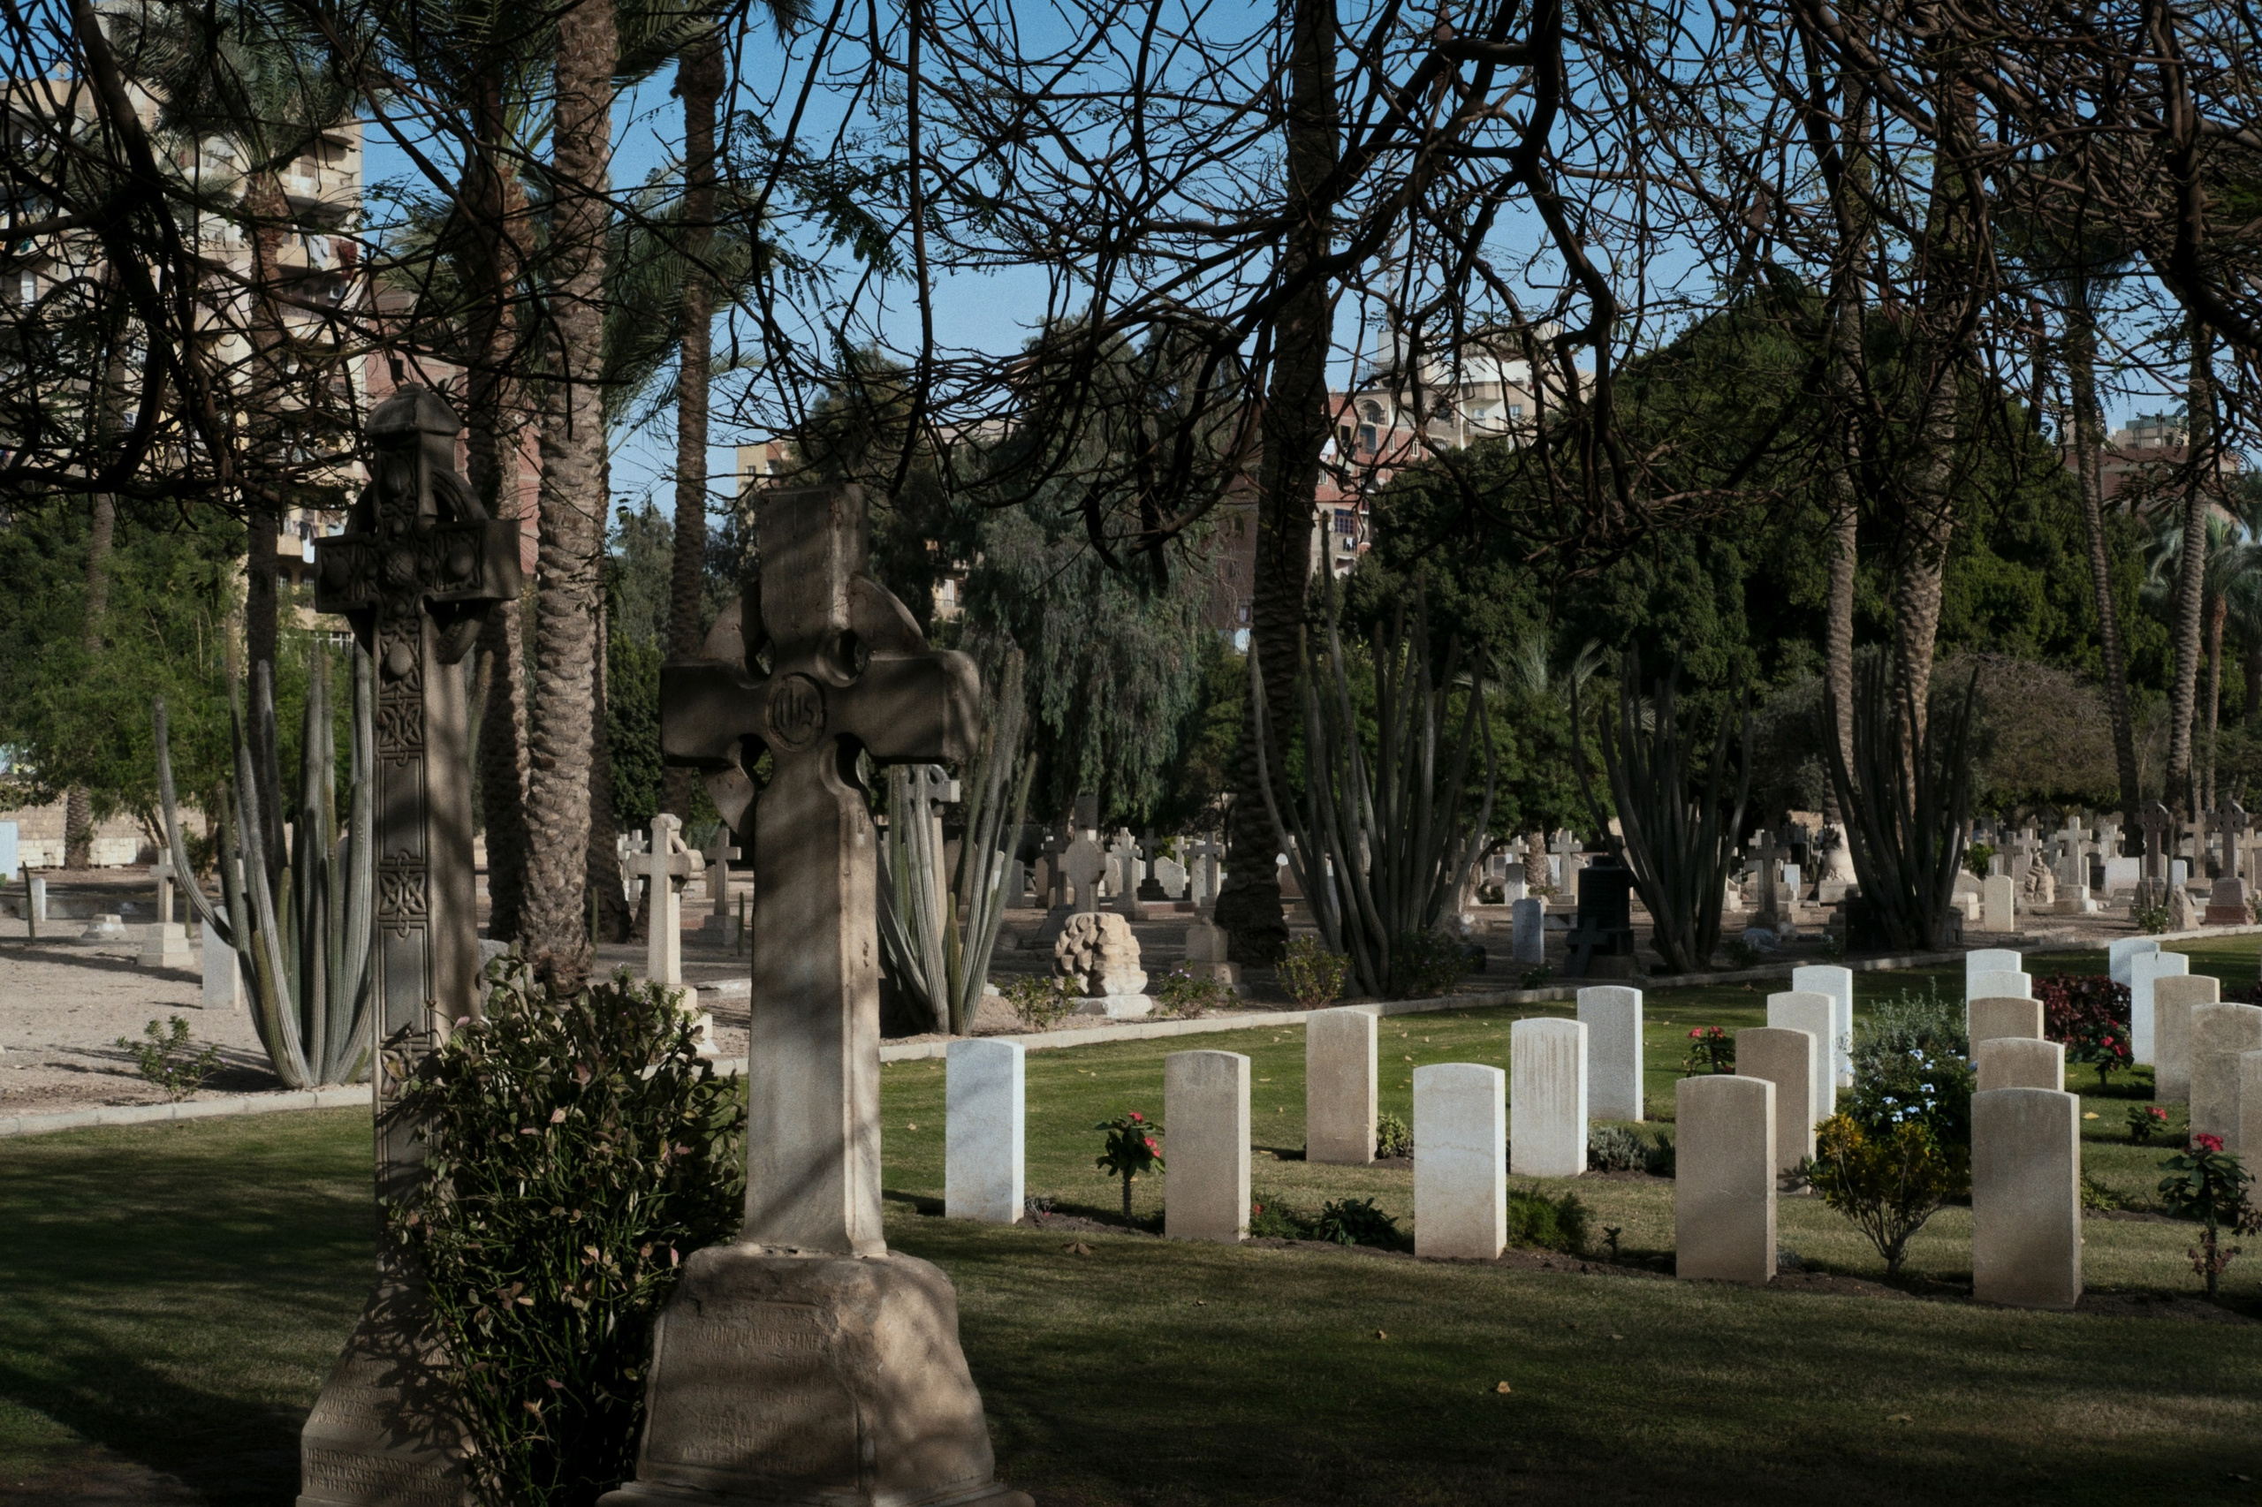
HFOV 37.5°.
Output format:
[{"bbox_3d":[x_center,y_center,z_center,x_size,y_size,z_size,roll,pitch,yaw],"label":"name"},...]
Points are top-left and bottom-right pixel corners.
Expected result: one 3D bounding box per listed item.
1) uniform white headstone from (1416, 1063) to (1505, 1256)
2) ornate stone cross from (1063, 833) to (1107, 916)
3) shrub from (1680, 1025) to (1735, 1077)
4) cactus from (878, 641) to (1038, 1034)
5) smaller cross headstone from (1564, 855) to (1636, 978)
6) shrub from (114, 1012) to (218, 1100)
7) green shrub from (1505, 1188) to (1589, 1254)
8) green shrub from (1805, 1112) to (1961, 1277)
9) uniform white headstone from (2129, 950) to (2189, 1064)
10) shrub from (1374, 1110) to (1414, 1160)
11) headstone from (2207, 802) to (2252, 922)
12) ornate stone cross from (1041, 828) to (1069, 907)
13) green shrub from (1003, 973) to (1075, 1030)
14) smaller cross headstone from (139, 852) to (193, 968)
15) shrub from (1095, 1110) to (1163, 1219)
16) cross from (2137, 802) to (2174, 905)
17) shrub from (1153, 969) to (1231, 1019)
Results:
[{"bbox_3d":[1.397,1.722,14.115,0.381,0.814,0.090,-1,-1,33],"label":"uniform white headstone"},{"bbox_3d":[-0.429,1.089,30.500,0.460,0.769,0.160,-1,-1,33],"label":"ornate stone cross"},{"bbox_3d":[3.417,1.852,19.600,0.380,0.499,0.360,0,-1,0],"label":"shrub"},{"bbox_3d":[-1.579,0.715,27.429,1.650,3.100,1.550,0,-1,0],"label":"cactus"},{"bbox_3d":[5.110,1.762,36.212,0.640,1.320,0.420,-1,-1,37],"label":"smaller cross headstone"},{"bbox_3d":[-6.011,1.899,20.800,0.630,0.530,0.550,0,-1,0],"label":"shrub"},{"bbox_3d":[1.756,1.995,14.203,0.410,0.270,0.380,0,-1,0],"label":"green shrub"},{"bbox_3d":[2.935,1.710,12.950,0.610,0.635,0.560,0,-1,13],"label":"green shrub"},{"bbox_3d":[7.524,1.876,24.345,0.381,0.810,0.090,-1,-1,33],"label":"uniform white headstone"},{"bbox_3d":[1.425,2.055,17.900,0.240,0.271,0.240,0,-1,0],"label":"shrub"},{"bbox_3d":[16.571,1.652,50.200,0.630,1.850,0.460,-1,-1,34],"label":"headstone"},{"bbox_3d":[-0.941,1.500,43.800,0.570,1.060,0.160,-1,-1,34],"label":"ornate stone cross"},{"bbox_3d":[-0.740,1.988,26.800,0.570,0.450,0.520,0,-1,0],"label":"green shrub"},{"bbox_3d":[-9.997,1.603,34.500,0.430,1.220,0.400,-1,-1,34],"label":"smaller cross headstone"},{"bbox_3d":[-0.004,1.818,14.650,0.325,0.485,0.310,0,-1,0],"label":"shrub"},{"bbox_3d":[15.531,1.609,50.500,0.600,1.760,0.420,-1,-1,34],"label":"cross"},{"bbox_3d":[0.536,2.144,29.700,0.700,0.441,0.580,0,-1,0],"label":"shrub"}]

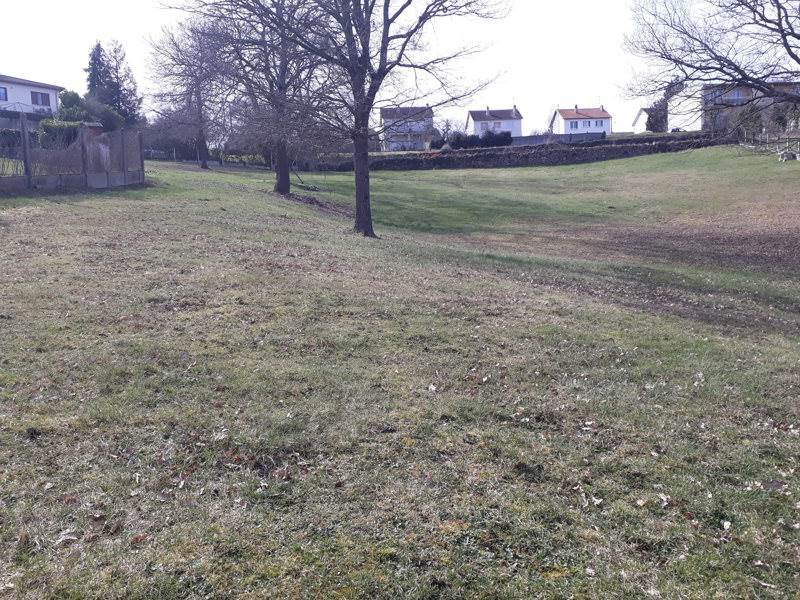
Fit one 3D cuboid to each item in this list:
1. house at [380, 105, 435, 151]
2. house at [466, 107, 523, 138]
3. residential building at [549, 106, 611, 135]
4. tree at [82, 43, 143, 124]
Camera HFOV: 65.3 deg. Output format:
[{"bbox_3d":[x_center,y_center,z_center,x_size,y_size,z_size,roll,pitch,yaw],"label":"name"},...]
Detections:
[{"bbox_3d":[1.398,-34.780,127.338,10.000,9.900,8.500,-3,4,-4],"label":"house"},{"bbox_3d":[19.546,-36.075,129.699,10.000,7.500,8.400,-3,4,-4],"label":"house"},{"bbox_3d":[36.895,-35.839,127.130,10.000,7.000,8.300,-3,4,-4],"label":"residential building"},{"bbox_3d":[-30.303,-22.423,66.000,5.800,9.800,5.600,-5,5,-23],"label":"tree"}]

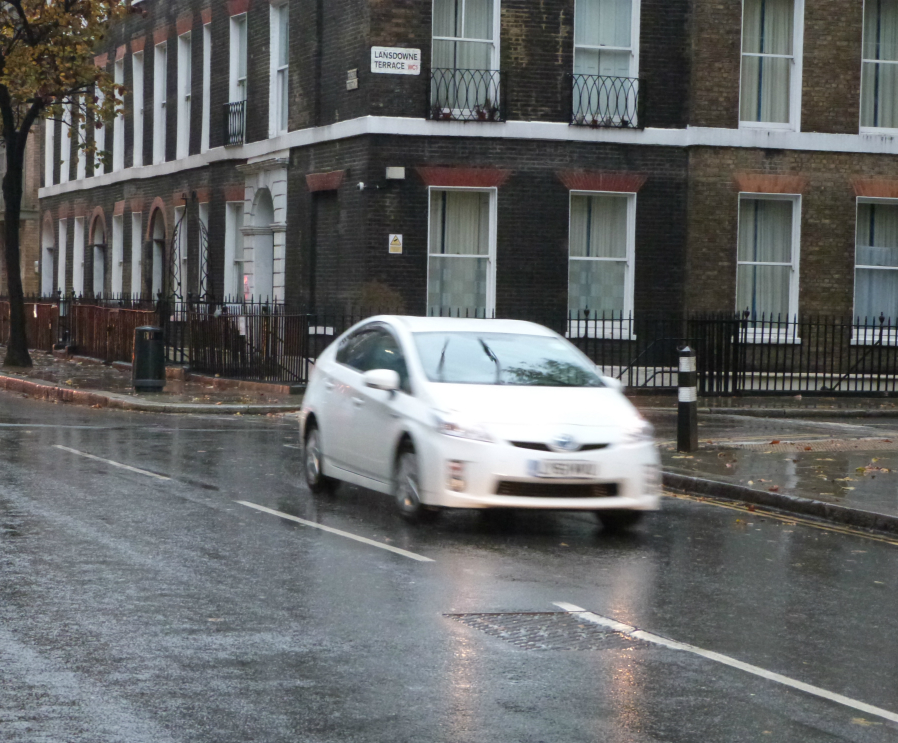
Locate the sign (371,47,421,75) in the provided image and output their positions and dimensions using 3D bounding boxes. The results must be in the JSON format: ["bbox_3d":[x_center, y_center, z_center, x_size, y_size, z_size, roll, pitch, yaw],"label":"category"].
[{"bbox_3d":[-0.854,-5.063,40.138,0.856,0.426,0.030,1,2,-19],"label":"sign"}]

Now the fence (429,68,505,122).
[{"bbox_3d":[0.266,-4.525,40.462,1.366,0.863,0.180,1,2,-19],"label":"fence"}]

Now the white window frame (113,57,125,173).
[{"bbox_3d":[-7.828,-6.132,59.144,0.250,2.650,1.250,0,2,-19],"label":"white window frame"}]

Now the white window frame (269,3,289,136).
[{"bbox_3d":[-3.037,-5.551,45.300,0.200,2.455,1.349,1,2,-19],"label":"white window frame"}]

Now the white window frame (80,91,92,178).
[{"bbox_3d":[-9.420,-6.271,63.857,0.250,2.550,1.220,0,2,-19],"label":"white window frame"}]

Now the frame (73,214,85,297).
[{"bbox_3d":[-9.544,-2.823,64.145,0.250,2.350,1.250,0,2,-19],"label":"frame"}]

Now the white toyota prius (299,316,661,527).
[{"bbox_3d":[0.116,0.323,18.963,1.760,1.490,4.460,1,2,-18],"label":"white toyota prius"}]

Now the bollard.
[{"bbox_3d":[2.437,0.279,25.056,0.150,1.080,0.150,2,2,37],"label":"bollard"}]

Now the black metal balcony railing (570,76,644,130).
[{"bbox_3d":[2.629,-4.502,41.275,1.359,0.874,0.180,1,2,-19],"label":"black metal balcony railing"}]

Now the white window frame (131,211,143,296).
[{"bbox_3d":[-7.157,-2.612,57.181,0.200,2.159,1.109,1,2,-19],"label":"white window frame"}]

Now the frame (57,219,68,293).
[{"bbox_3d":[-10.327,-2.909,66.465,0.250,2.350,1.200,0,2,-19],"label":"frame"}]

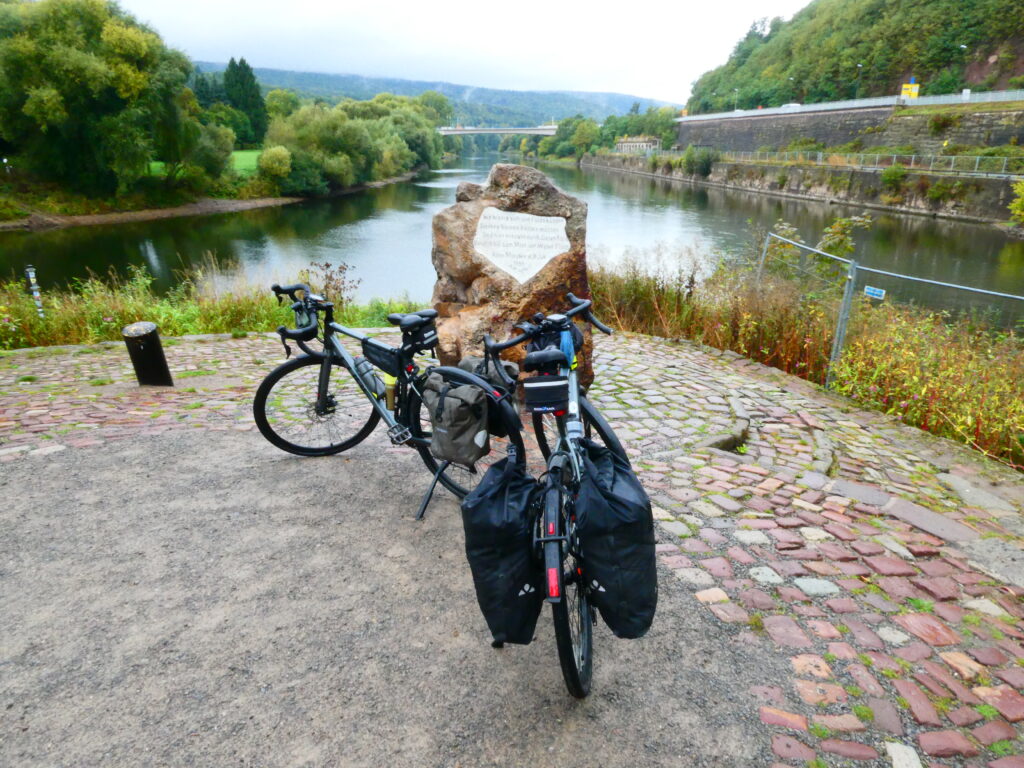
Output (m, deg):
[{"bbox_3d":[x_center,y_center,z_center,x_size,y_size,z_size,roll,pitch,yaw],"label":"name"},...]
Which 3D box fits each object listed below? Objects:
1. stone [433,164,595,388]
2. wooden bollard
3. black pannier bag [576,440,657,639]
[{"bbox_3d":[0.005,-0.701,5.011,1.100,1.630,0.600,3,19,8],"label":"stone"},{"bbox_3d":[-2.747,-0.206,5.375,0.240,0.450,0.240,-2,26,1],"label":"wooden bollard"},{"bbox_3d":[0.338,0.471,2.228,0.215,0.540,0.310,-9,17,9],"label":"black pannier bag"}]

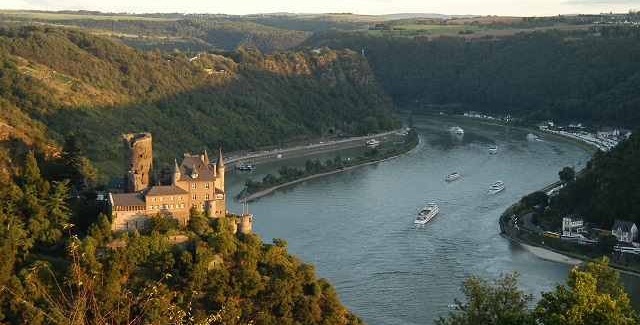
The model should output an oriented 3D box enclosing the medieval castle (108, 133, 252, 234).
[{"bbox_3d":[-55.000,7.980,398.610,51.000,34.000,32.000,-2,8,-17],"label":"medieval castle"}]

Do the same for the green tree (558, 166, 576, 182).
[{"bbox_3d":[257.500,12.210,1056.030,16.000,15.500,16.000,0,8,0],"label":"green tree"}]

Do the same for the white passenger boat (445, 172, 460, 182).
[{"bbox_3d":[143.000,15.040,1098.790,7.500,7.500,34.000,5,9,32],"label":"white passenger boat"}]

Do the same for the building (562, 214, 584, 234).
[{"bbox_3d":[193.000,47.460,771.190,15.000,14.500,9.500,-7,10,-42],"label":"building"}]

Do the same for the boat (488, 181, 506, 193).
[{"bbox_3d":[181.000,23.900,1025.320,8.500,9.500,40.000,4,9,30],"label":"boat"}]

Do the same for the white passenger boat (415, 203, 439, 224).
[{"bbox_3d":[93.000,43.500,877.610,9.500,10.000,58.000,3,8,19],"label":"white passenger boat"}]

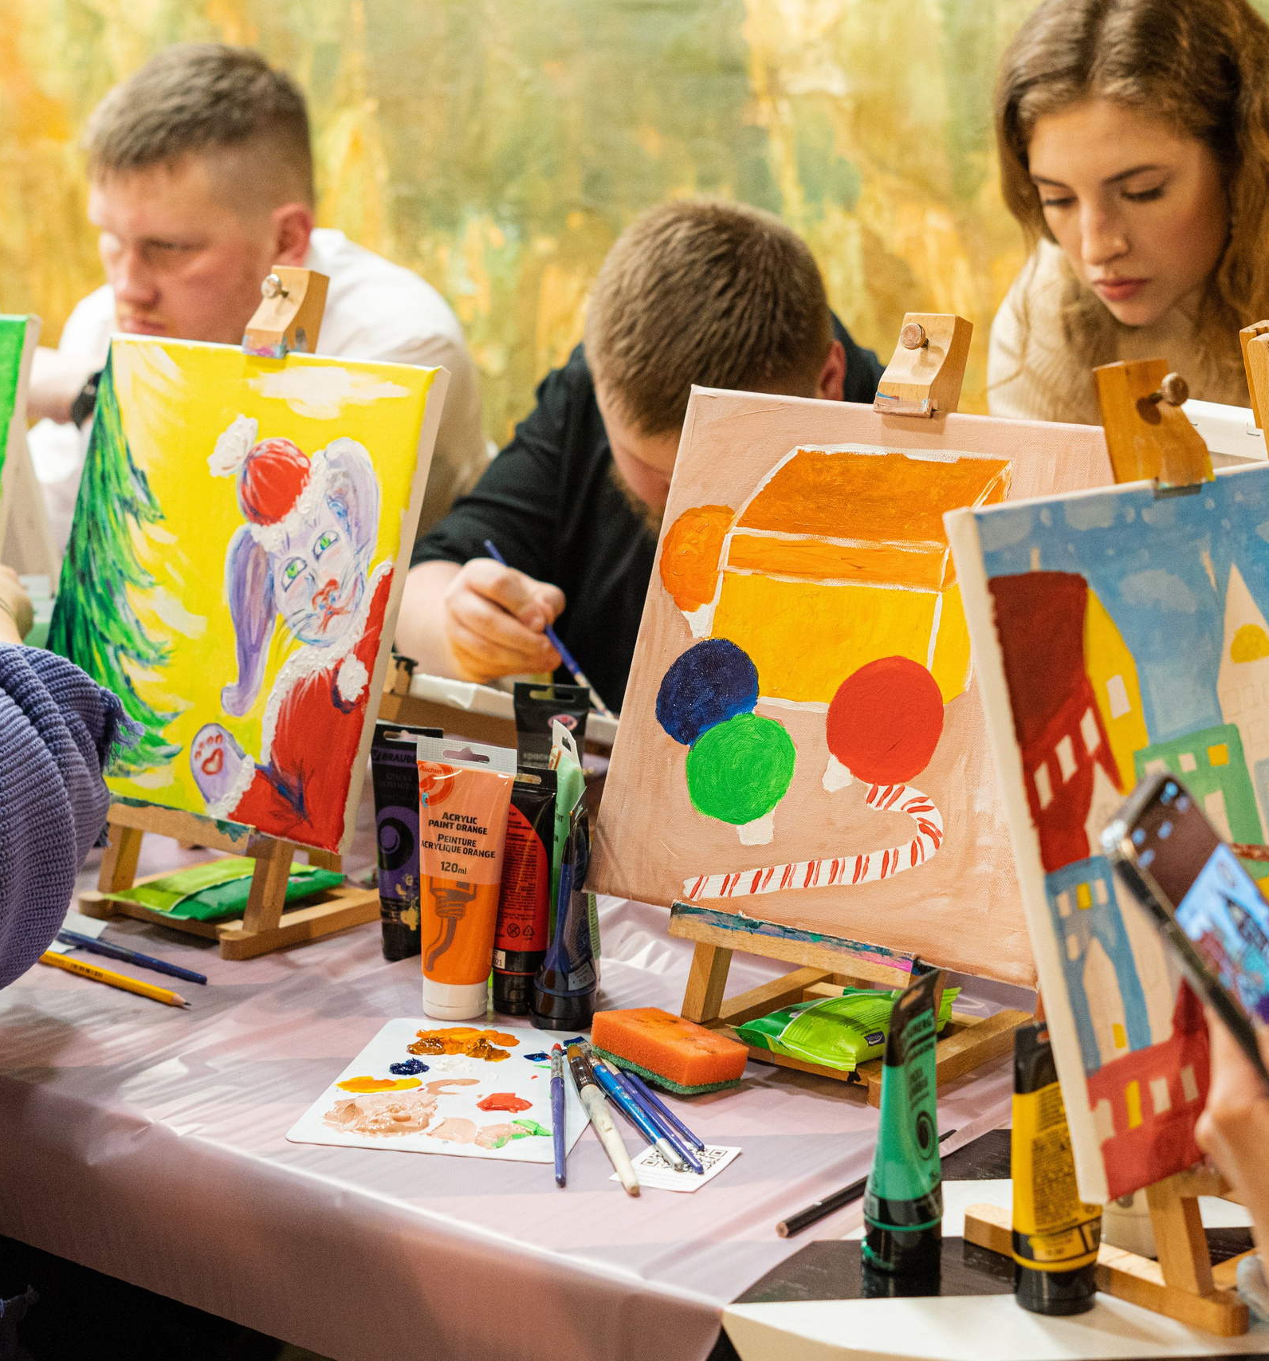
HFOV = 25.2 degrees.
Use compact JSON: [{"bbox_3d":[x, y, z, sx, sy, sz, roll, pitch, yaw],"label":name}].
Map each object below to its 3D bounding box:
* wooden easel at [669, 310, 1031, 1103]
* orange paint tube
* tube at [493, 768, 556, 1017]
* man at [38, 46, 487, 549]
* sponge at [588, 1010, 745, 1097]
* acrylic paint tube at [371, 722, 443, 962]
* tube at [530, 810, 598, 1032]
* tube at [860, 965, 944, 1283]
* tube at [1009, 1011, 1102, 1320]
[{"bbox_3d":[0.135,0.006,1.601,0.165,0.424,0.175,10,16,35],"label":"wooden easel"},{"bbox_3d":[-0.104,0.118,1.687,0.063,0.164,0.040,5,14,19],"label":"orange paint tube"},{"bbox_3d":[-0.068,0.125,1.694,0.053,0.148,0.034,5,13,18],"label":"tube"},{"bbox_3d":[-0.305,0.102,2.469,0.520,1.280,0.680,9,15,32],"label":"man"},{"bbox_3d":[0.021,0.210,1.607,0.045,0.025,0.089,-8,16,-34],"label":"sponge"},{"bbox_3d":[-0.142,0.102,1.792,0.054,0.148,0.035,8,15,29],"label":"acrylic paint tube"},{"bbox_3d":[-0.038,0.137,1.673,0.039,0.134,0.055,5,13,18],"label":"tube"},{"bbox_3d":[0.132,0.211,1.347,0.038,0.137,0.057,7,14,27],"label":"tube"},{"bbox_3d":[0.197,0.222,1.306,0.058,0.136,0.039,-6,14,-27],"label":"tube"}]

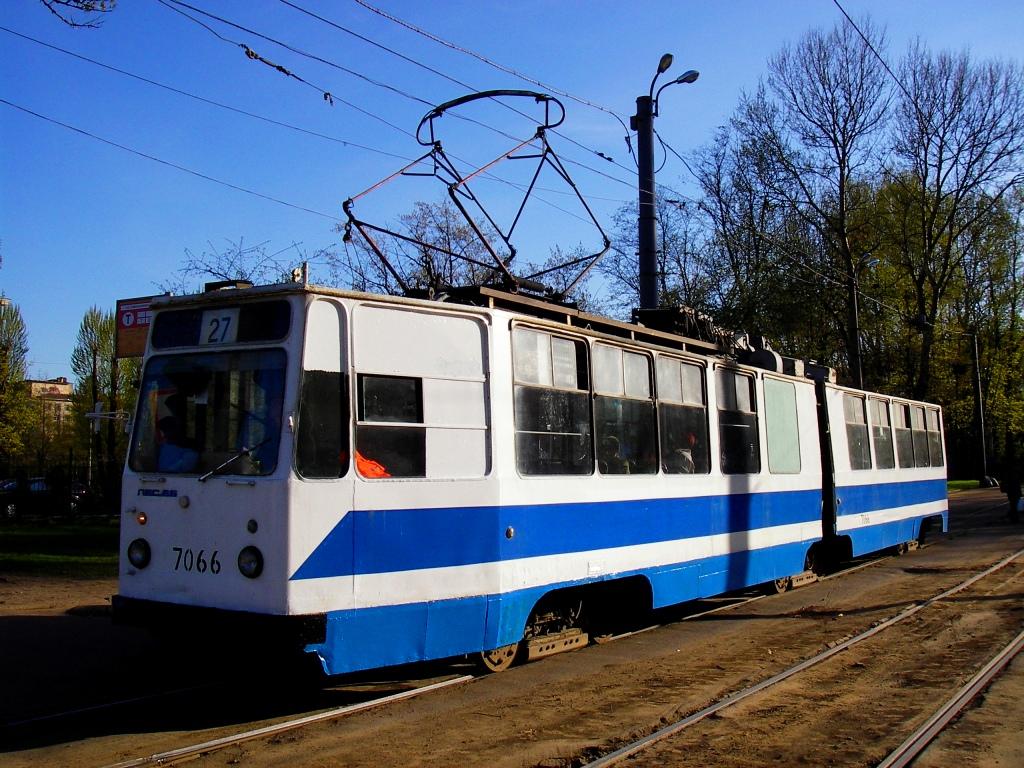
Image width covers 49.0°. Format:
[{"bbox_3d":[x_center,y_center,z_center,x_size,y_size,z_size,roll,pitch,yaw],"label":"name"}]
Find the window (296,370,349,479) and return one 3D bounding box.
[{"bbox_3d":[-1.353,0.291,7.993,0.080,0.767,0.439,-9,-9,41],"label":"window"}]

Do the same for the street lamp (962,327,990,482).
[{"bbox_3d":[26.005,1.233,63.000,1.150,8.882,0.500,0,-4,0],"label":"street lamp"}]

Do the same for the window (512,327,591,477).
[{"bbox_3d":[0.369,0.180,10.190,0.080,1.294,1.341,-7,-8,32],"label":"window"}]

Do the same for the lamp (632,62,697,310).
[{"bbox_3d":[2.934,-1.574,22.286,0.950,10.094,1.350,-3,-5,33],"label":"lamp"}]

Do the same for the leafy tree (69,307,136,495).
[{"bbox_3d":[-19.552,0.962,53.995,3.100,9.541,3.100,0,-4,0],"label":"leafy tree"}]

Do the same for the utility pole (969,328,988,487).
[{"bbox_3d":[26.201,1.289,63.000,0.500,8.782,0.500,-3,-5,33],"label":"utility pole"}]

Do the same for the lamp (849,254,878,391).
[{"bbox_3d":[13.234,-0.016,42.157,0.950,9.950,1.300,-3,-5,33],"label":"lamp"}]

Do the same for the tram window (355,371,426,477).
[{"bbox_3d":[-0.926,0.323,8.482,0.080,0.770,0.689,-9,-9,41],"label":"tram window"}]

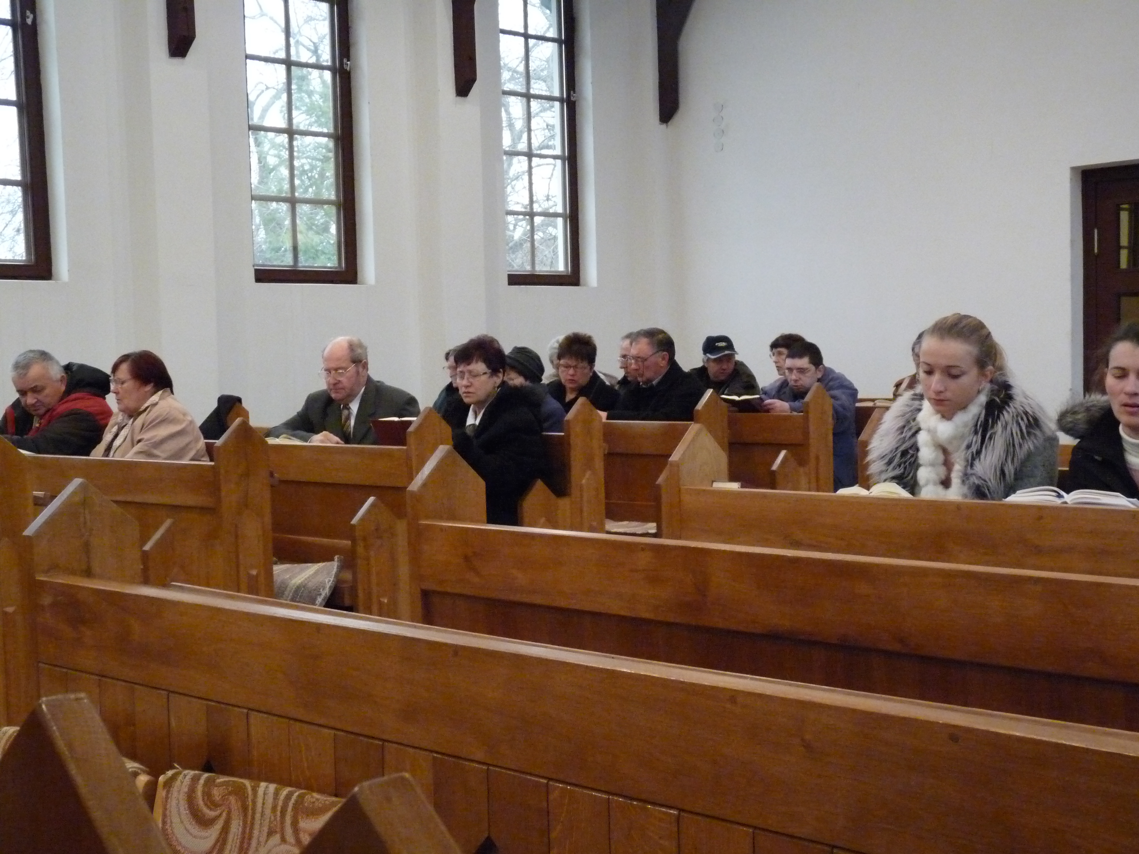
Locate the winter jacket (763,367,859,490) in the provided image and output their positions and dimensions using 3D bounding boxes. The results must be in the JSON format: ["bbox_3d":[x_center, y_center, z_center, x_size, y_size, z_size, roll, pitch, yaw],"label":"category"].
[{"bbox_3d":[1.125,0.031,7.445,0.530,0.630,0.530,1,4,43],"label":"winter jacket"}]

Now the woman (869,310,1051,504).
[{"bbox_3d":[0.917,0.381,3.734,0.500,1.280,0.700,1,4,43],"label":"woman"}]

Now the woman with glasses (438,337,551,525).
[{"bbox_3d":[-0.358,0.308,5.879,0.520,1.290,0.720,1,4,43],"label":"woman with glasses"}]

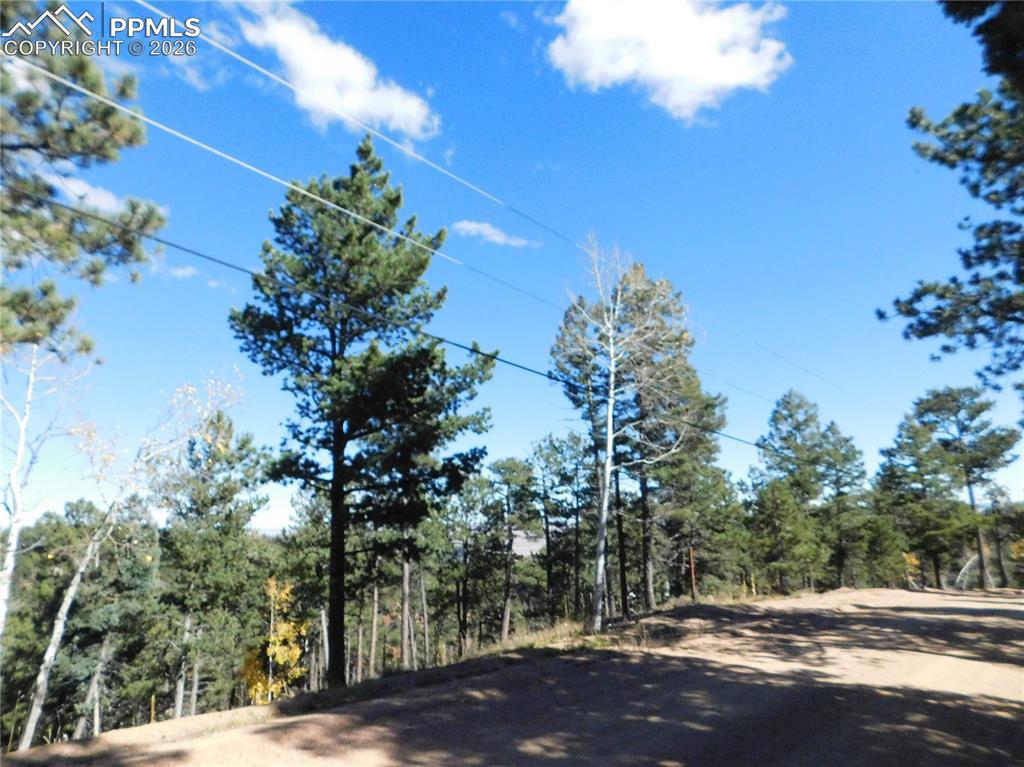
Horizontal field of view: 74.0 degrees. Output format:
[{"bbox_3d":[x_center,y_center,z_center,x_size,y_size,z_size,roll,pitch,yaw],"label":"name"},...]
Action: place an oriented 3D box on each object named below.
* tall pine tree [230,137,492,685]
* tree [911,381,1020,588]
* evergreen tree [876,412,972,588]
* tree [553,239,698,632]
[{"bbox_3d":[-2.833,0.087,12.800,4.810,10.450,4.430,1,-12,-12],"label":"tall pine tree"},{"bbox_3d":[18.244,4.055,27.300,3.600,8.030,3.420,-9,-14,32],"label":"tree"},{"bbox_3d":[16.073,4.471,26.500,3.200,6.770,3.100,-9,-13,30],"label":"evergreen tree"},{"bbox_3d":[2.887,1.031,17.300,3.660,10.080,3.300,-4,-12,9],"label":"tree"}]

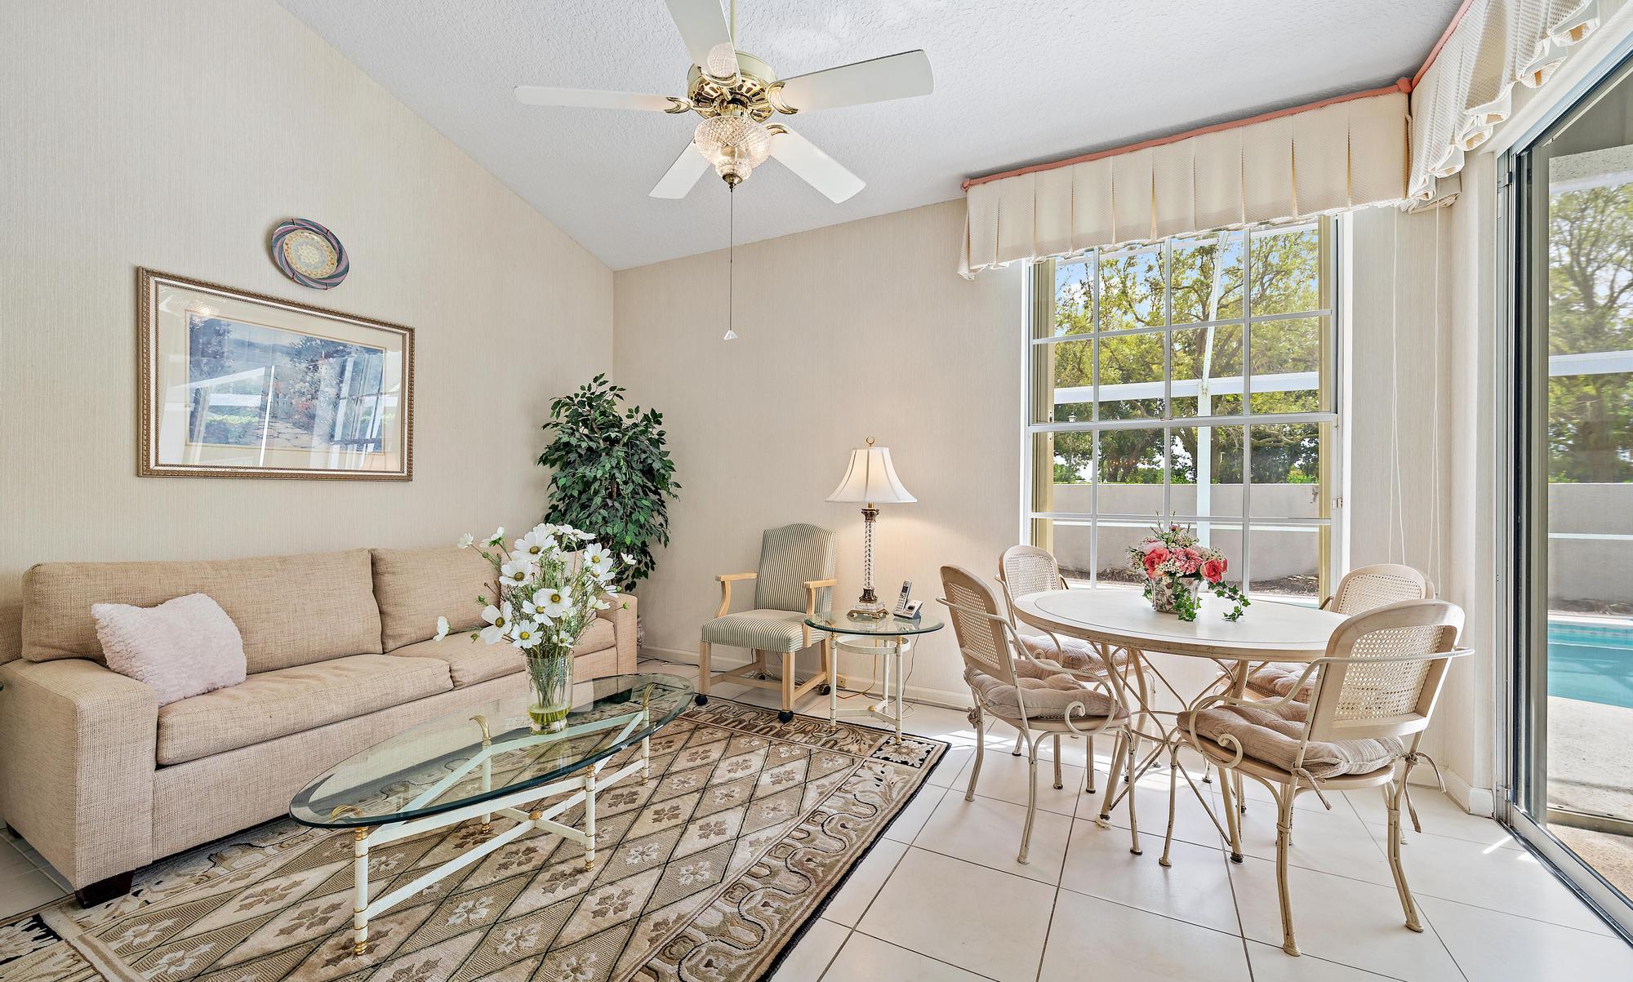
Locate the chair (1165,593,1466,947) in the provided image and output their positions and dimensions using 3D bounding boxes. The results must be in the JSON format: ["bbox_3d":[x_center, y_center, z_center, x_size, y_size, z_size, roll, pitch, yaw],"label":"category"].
[{"bbox_3d":[1.384,0.727,1.811,0.560,0.910,0.550,0,0,-13],"label":"chair"}]

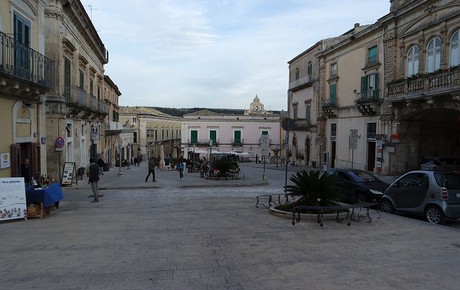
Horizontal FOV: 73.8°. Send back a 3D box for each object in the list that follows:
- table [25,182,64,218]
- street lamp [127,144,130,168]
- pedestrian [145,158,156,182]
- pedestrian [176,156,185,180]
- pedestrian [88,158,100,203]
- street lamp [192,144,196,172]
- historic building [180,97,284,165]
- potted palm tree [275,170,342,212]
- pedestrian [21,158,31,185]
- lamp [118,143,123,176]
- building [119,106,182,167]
[{"bbox_3d":[-6.000,1.730,9.600,0.850,0.850,1.700,0,2,-12],"label":"table"},{"bbox_3d":[-11.989,1.339,36.300,0.400,2.950,0.400,0,2,0],"label":"street lamp"},{"bbox_3d":[-5.506,1.773,21.300,0.680,1.700,0.500,0,2,-3],"label":"pedestrian"},{"bbox_3d":[-3.603,1.725,22.300,0.500,1.680,0.340,0,2,-6],"label":"pedestrian"},{"bbox_3d":[-5.351,1.422,12.100,0.420,1.730,0.480,0,2,3],"label":"pedestrian"},{"bbox_3d":[-3.687,1.410,32.000,0.400,2.900,0.400,0,2,0],"label":"street lamp"},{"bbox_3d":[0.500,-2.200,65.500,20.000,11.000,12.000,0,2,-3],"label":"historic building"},{"bbox_3d":[2.569,1.473,9.600,1.950,1.300,1.950,0,2,0],"label":"potted palm tree"},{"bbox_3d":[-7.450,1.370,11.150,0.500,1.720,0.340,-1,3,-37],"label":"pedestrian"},{"bbox_3d":[-10.167,1.349,28.500,0.400,2.900,0.400,0,2,0],"label":"lamp"},{"bbox_3d":[-18.200,-2.400,66.000,9.500,10.000,24.000,1,2,9],"label":"building"}]

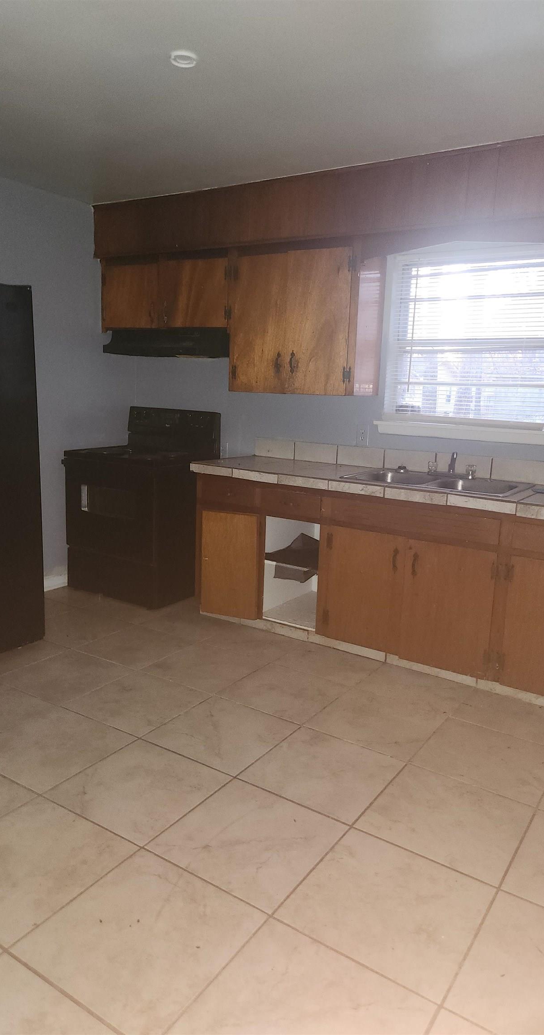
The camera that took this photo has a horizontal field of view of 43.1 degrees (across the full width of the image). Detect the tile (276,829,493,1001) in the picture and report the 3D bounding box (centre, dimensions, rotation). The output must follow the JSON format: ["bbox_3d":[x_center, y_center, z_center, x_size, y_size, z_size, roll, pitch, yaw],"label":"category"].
[{"bbox_3d":[0.319,1.051,1.874,0.459,0.010,0.459,9,13,33],"label":"tile"}]

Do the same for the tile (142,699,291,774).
[{"bbox_3d":[-0.197,0.866,2.752,0.459,0.010,0.459,9,13,33],"label":"tile"}]

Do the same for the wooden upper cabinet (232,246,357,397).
[{"bbox_3d":[0.193,-1.116,3.978,0.837,0.783,0.324,9,13,33],"label":"wooden upper cabinet"}]

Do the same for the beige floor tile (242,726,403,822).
[{"bbox_3d":[0.189,0.926,2.504,0.459,0.010,0.459,9,13,33],"label":"beige floor tile"}]

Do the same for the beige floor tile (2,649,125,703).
[{"bbox_3d":[-0.969,0.747,3.250,0.459,0.010,0.459,9,13,33],"label":"beige floor tile"}]

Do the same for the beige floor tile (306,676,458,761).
[{"bbox_3d":[0.444,0.860,2.884,0.459,0.010,0.459,9,13,33],"label":"beige floor tile"}]

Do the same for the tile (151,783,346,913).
[{"bbox_3d":[-0.067,0.992,2.123,0.459,0.010,0.459,9,13,33],"label":"tile"}]

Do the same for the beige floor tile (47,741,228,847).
[{"bbox_3d":[-0.444,0.909,2.315,0.447,0.010,0.447,9,13,33],"label":"beige floor tile"}]

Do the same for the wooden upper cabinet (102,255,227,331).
[{"bbox_3d":[-0.604,-1.418,4.461,1.074,0.468,0.324,9,13,33],"label":"wooden upper cabinet"}]

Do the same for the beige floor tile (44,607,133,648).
[{"bbox_3d":[-1.076,0.608,3.787,0.447,0.010,0.447,9,13,33],"label":"beige floor tile"}]

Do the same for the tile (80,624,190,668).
[{"bbox_3d":[-0.699,0.666,3.544,0.447,0.010,0.447,9,13,33],"label":"tile"}]

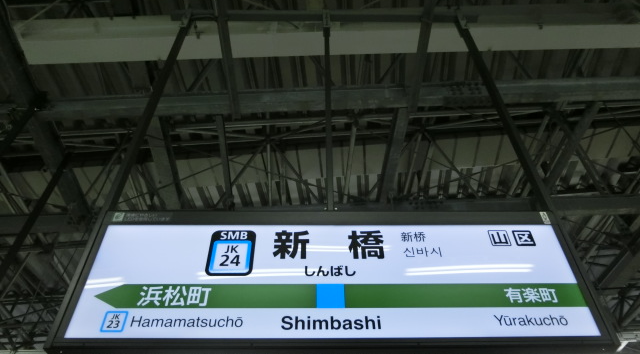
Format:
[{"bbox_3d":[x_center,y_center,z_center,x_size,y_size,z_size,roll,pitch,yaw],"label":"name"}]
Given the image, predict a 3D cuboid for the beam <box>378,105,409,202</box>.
[{"bbox_3d":[0.860,-0.222,5.472,0.122,0.210,1.560,2,-46,-2],"label":"beam"}]

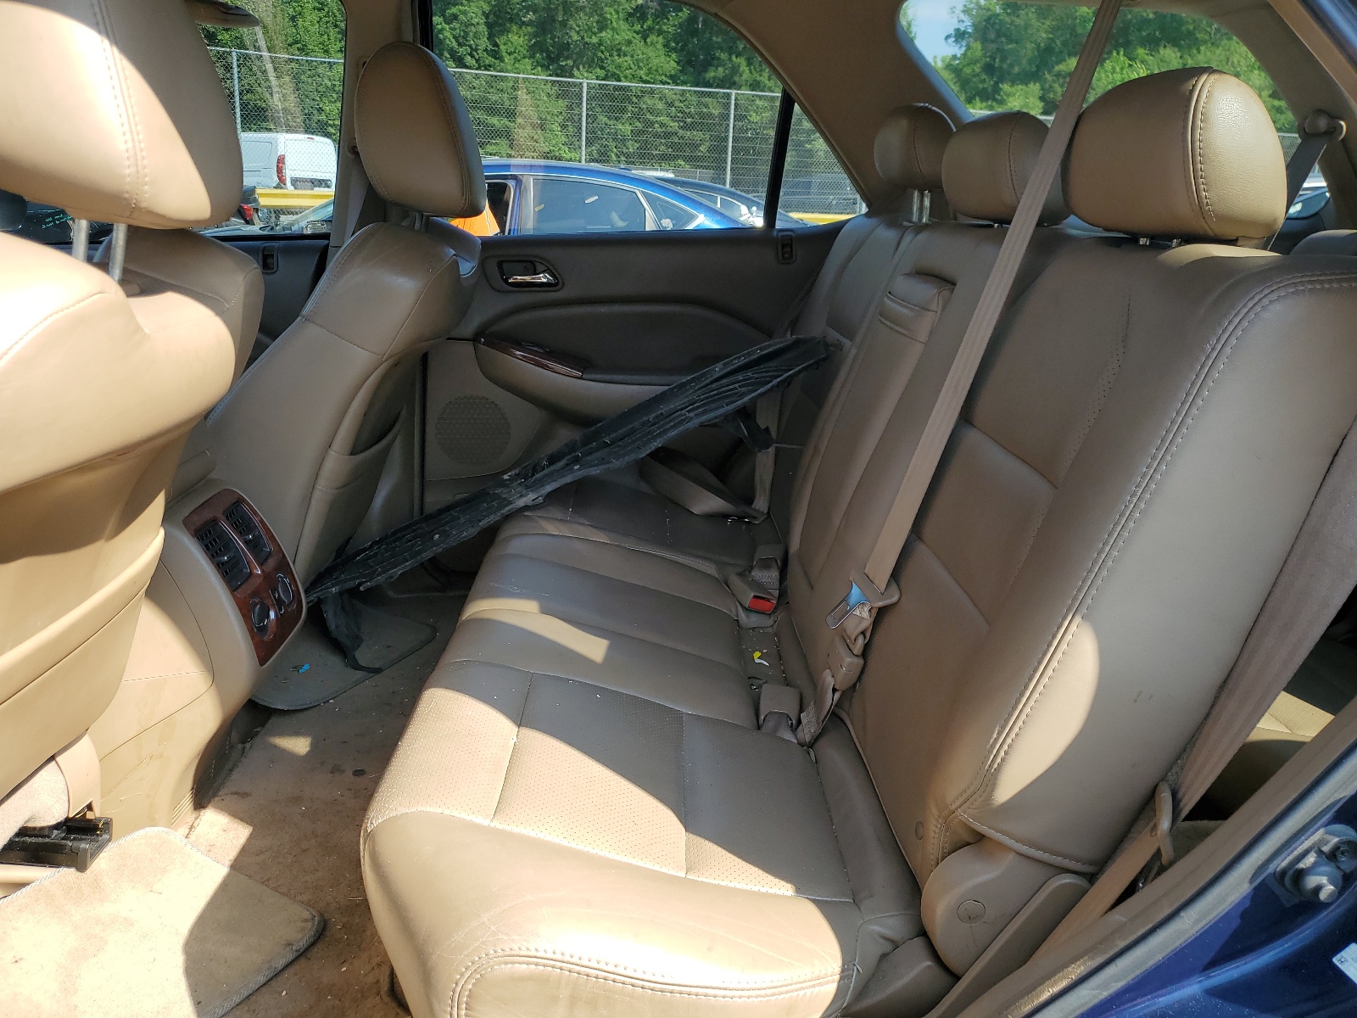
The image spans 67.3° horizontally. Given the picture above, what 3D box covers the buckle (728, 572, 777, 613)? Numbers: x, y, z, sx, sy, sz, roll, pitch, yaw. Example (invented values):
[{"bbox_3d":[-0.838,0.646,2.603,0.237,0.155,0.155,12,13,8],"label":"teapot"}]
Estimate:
[{"bbox_3d":[0.110,0.126,1.513,0.042,0.028,0.068,-11,36,-31],"label":"buckle"}]

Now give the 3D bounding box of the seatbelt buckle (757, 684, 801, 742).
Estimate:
[{"bbox_3d":[0.112,0.221,1.134,0.043,0.027,0.070,8,34,8],"label":"seatbelt buckle"}]

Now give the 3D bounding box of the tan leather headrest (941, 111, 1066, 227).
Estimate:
[{"bbox_3d":[0.416,-0.442,1.332,0.115,0.148,0.245,1,16,-2],"label":"tan leather headrest"}]

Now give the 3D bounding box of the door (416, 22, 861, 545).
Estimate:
[{"bbox_3d":[-0.074,-0.452,2.146,0.980,1.200,0.220,1,16,-2],"label":"door"}]

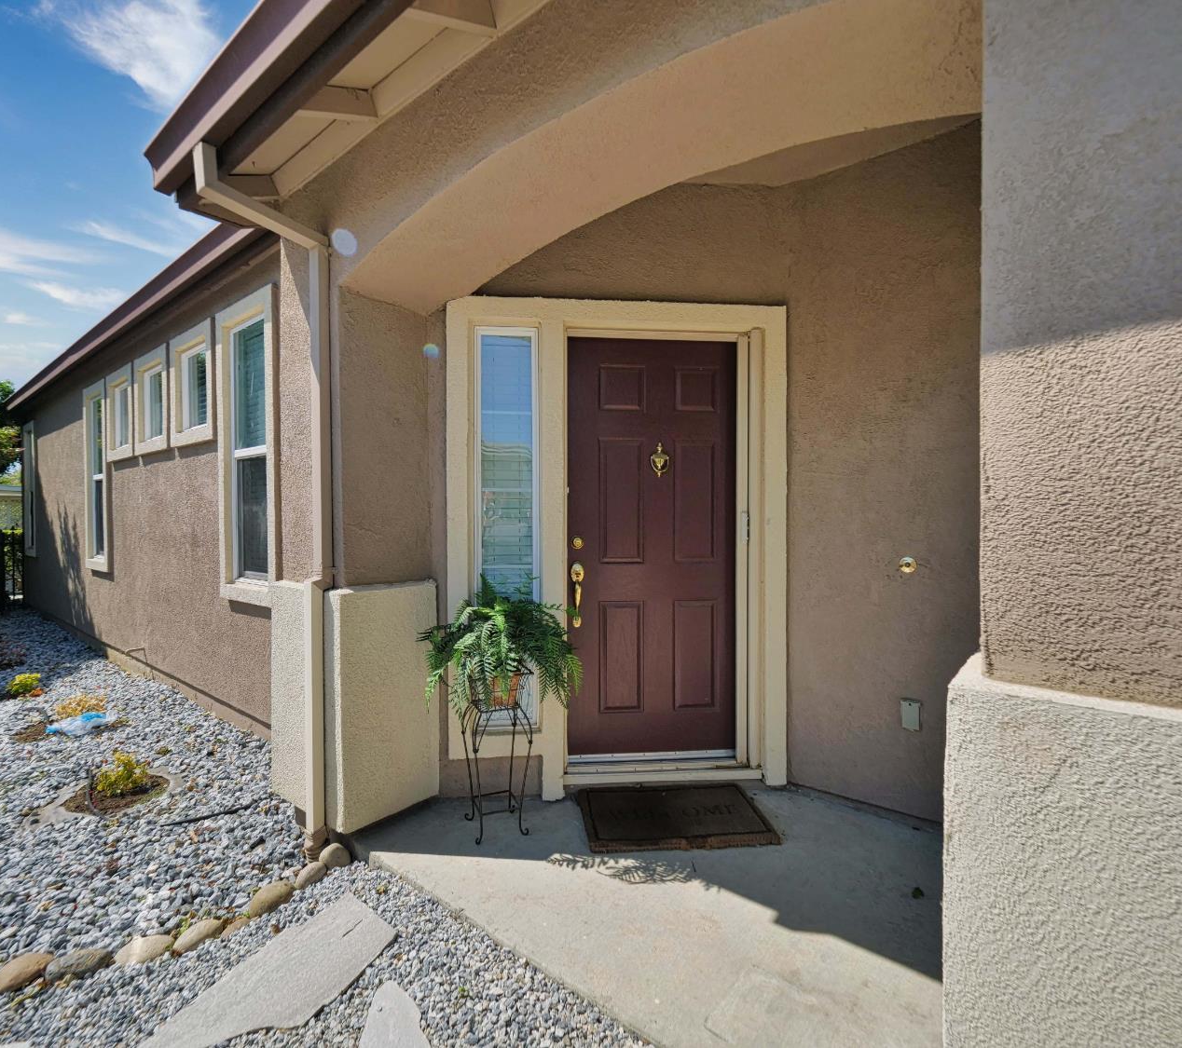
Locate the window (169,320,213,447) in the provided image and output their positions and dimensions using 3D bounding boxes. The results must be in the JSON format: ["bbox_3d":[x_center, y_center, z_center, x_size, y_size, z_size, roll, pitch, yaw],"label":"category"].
[{"bbox_3d":[-2.816,-0.975,4.064,0.811,0.810,0.110,0,1,37],"label":"window"}]

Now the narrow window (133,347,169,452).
[{"bbox_3d":[-3.523,-0.982,4.606,0.826,0.801,0.110,0,1,37],"label":"narrow window"}]

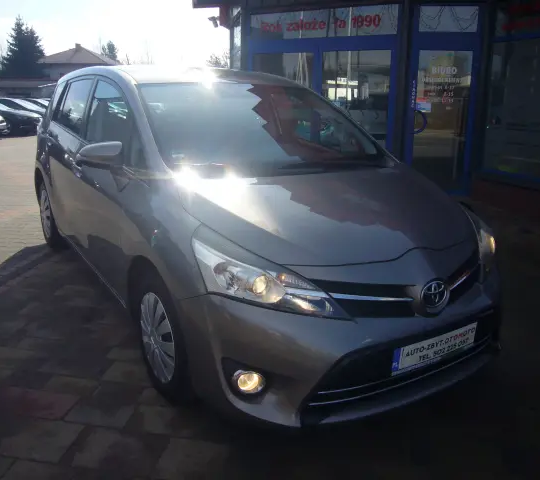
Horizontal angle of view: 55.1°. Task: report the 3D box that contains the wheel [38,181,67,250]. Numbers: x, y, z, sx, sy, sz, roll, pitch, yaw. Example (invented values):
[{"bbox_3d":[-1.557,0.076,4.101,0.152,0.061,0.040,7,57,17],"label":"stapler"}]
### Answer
[{"bbox_3d":[-1.936,-0.230,4.787,0.210,0.650,0.650,-9,19,-31],"label":"wheel"}]

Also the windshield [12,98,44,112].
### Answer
[{"bbox_3d":[-9.863,-5.498,21.100,0.780,0.460,1.400,2,16,2],"label":"windshield"}]

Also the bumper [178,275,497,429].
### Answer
[{"bbox_3d":[0.548,0.406,2.393,1.760,0.490,0.610,-9,19,-31],"label":"bumper"}]

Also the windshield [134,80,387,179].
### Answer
[{"bbox_3d":[-0.099,-0.699,3.172,1.400,0.520,0.860,-9,19,-31],"label":"windshield"}]

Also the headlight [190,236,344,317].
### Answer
[{"bbox_3d":[-0.020,0.159,2.012,0.430,0.270,0.500,-9,19,-31],"label":"headlight"}]

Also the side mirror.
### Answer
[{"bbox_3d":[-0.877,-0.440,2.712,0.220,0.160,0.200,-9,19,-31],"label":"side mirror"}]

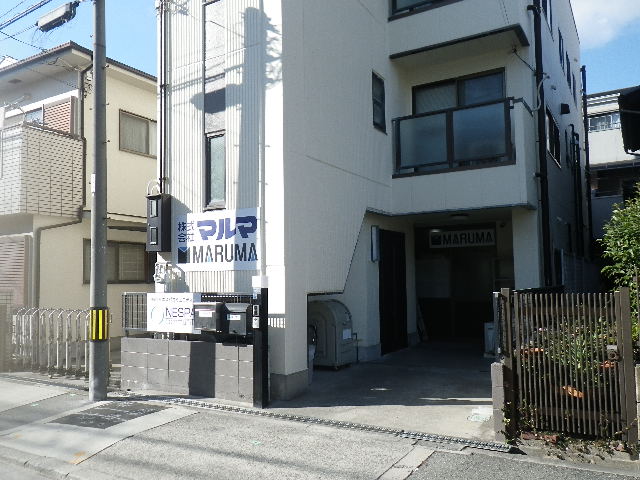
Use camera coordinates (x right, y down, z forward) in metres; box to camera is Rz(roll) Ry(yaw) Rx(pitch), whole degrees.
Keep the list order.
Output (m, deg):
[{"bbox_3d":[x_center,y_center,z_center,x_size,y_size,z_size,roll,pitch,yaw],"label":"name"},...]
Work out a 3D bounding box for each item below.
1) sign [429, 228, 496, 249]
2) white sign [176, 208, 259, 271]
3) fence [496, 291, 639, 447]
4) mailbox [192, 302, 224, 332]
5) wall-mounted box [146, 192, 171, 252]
[{"bbox_3d":[3.067,-0.022,11.182,1.416,0.361,0.060,-3,-5,30],"label":"sign"},{"bbox_3d":[-1.396,0.018,6.992,1.472,0.814,0.040,-3,-5,30],"label":"white sign"},{"bbox_3d":[2.167,1.090,4.579,1.050,1.330,0.100,-3,-5,30],"label":"fence"},{"bbox_3d":[-1.419,0.972,6.601,0.375,0.355,0.135,-3,-5,30],"label":"mailbox"},{"bbox_3d":[-2.320,-0.227,7.468,0.290,0.790,0.190,-3,-5,30],"label":"wall-mounted box"}]

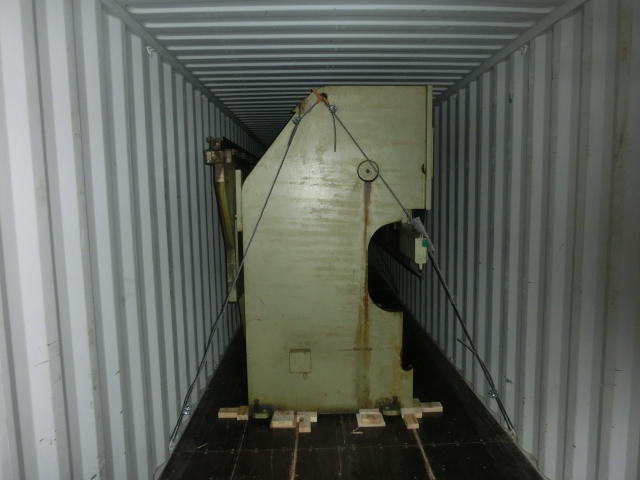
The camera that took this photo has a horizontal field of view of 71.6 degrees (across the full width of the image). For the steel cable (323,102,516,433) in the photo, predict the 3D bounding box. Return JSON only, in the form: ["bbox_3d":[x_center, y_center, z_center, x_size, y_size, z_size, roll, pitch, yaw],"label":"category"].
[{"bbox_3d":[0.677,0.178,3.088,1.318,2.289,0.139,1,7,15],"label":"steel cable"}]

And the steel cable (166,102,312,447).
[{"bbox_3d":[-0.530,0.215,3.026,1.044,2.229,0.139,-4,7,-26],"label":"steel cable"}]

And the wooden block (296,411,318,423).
[{"bbox_3d":[-0.095,1.348,3.381,0.151,0.043,0.089,-1,6,-1],"label":"wooden block"}]

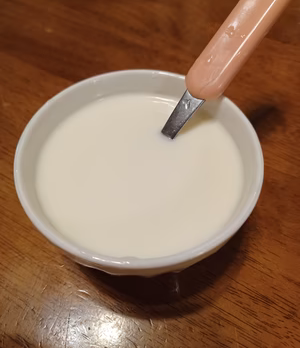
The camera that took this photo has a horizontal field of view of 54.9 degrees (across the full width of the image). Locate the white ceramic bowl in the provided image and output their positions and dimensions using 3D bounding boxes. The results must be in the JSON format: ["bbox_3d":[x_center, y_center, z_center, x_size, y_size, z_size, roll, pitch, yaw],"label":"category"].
[{"bbox_3d":[-0.005,0.002,0.161,0.115,0.056,0.115,0,56,0],"label":"white ceramic bowl"}]

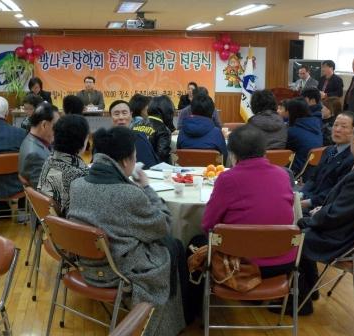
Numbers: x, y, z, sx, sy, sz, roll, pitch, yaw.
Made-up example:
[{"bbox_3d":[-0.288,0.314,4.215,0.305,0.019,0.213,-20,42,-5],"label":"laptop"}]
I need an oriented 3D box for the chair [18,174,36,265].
[{"bbox_3d":[-0.920,0.416,4.339,0.520,0.800,0.470,-2,11,-10],"label":"chair"}]

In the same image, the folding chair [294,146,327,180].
[{"bbox_3d":[1.290,0.129,5.947,0.500,0.775,0.490,9,14,42],"label":"folding chair"}]

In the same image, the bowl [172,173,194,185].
[{"bbox_3d":[0.052,0.078,4.220,0.190,0.075,0.190,0,10,0],"label":"bowl"}]

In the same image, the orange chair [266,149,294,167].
[{"bbox_3d":[0.850,0.159,5.779,0.490,0.775,0.500,-3,11,-17],"label":"orange chair"}]

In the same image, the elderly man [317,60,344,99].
[{"bbox_3d":[2.531,-0.958,9.395,0.340,1.660,0.500,-10,14,-43],"label":"elderly man"}]

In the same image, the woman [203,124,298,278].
[{"bbox_3d":[0.385,0.380,3.274,0.520,1.260,0.740,-1,11,-6],"label":"woman"}]

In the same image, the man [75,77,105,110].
[{"bbox_3d":[-1.530,-0.939,10.144,0.520,1.330,0.700,-2,10,-9],"label":"man"}]

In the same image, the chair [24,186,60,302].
[{"bbox_3d":[-0.670,0.529,3.722,0.500,0.775,0.490,-7,12,-33],"label":"chair"}]

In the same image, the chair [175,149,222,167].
[{"bbox_3d":[0.210,0.168,5.676,0.470,0.800,0.520,1,11,7],"label":"chair"}]

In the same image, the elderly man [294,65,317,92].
[{"bbox_3d":[2.210,-0.966,9.784,0.520,1.570,0.480,7,12,32],"label":"elderly man"}]

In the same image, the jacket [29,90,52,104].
[{"bbox_3d":[-2.420,-1.034,10.076,0.480,0.600,0.360,-2,10,-9],"label":"jacket"}]

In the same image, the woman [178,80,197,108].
[{"bbox_3d":[0.290,-0.929,10.400,0.500,1.280,0.680,-1,10,-3],"label":"woman"}]

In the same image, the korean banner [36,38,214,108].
[{"bbox_3d":[-0.989,-1.864,11.403,3.570,1.460,0.030,-2,11,-9],"label":"korean banner"}]

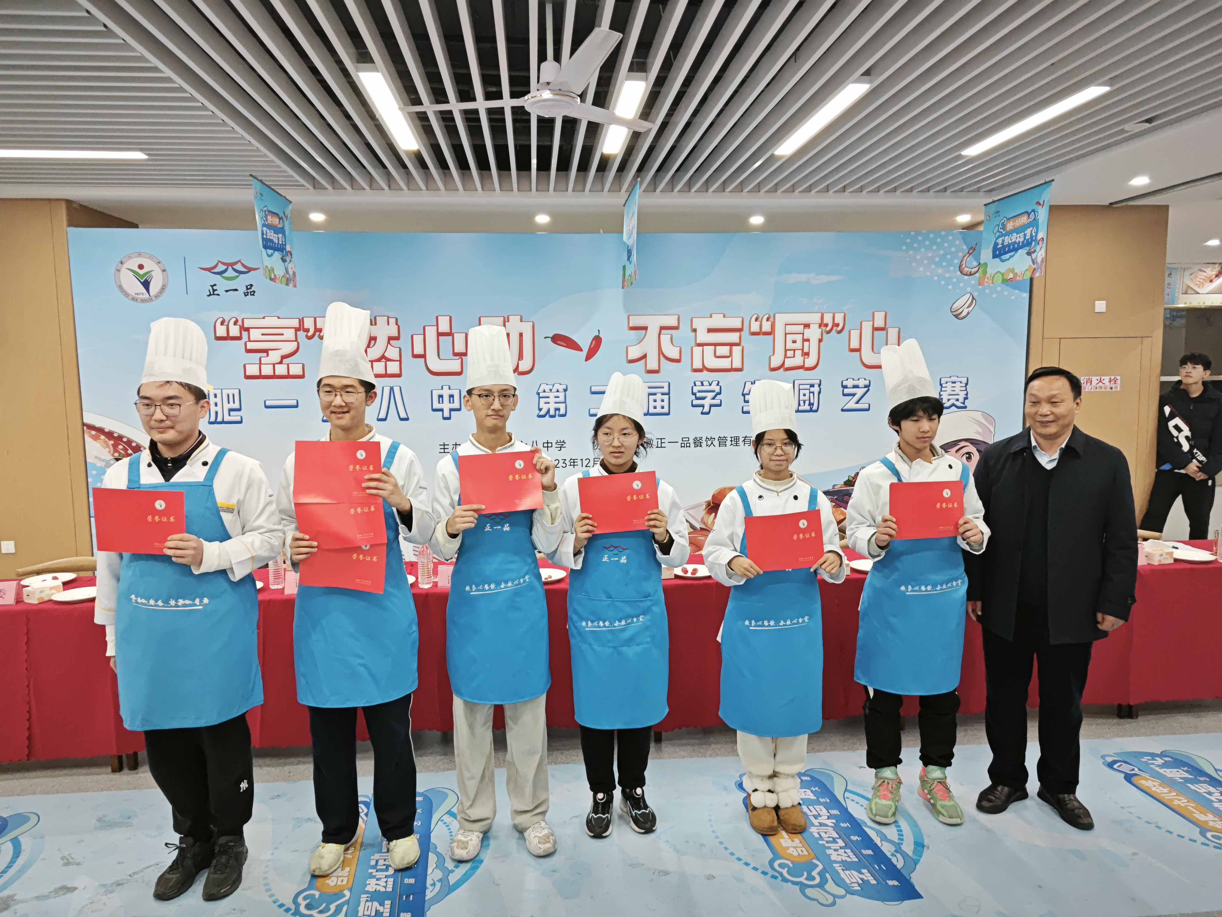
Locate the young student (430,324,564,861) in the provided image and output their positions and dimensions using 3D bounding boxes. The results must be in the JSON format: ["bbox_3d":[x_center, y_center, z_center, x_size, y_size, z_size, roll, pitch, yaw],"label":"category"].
[{"bbox_3d":[-0.403,0.483,2.918,0.500,1.900,0.380,-1,6,-6],"label":"young student"}]

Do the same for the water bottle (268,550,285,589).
[{"bbox_3d":[-1.559,0.488,3.775,0.066,0.225,0.066,-1,6,-5],"label":"water bottle"}]

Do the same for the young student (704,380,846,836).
[{"bbox_3d":[0.630,0.563,3.062,0.540,1.690,0.380,0,6,6],"label":"young student"}]

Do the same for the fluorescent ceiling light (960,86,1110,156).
[{"bbox_3d":[2.238,-1.817,4.376,0.100,0.050,1.200,-1,6,-5],"label":"fluorescent ceiling light"}]

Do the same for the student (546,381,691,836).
[{"bbox_3d":[0.037,0.547,3.053,0.516,1.727,0.420,-1,6,1],"label":"student"}]

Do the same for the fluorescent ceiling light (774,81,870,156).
[{"bbox_3d":[1.061,-1.751,4.209,0.092,0.045,1.200,-1,6,-5],"label":"fluorescent ceiling light"}]

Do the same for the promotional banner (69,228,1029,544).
[{"bbox_3d":[-0.234,-0.380,6.251,7.235,2.723,0.060,-1,6,-5],"label":"promotional banner"}]

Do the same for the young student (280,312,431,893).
[{"bbox_3d":[-0.892,0.457,2.832,0.530,1.980,0.400,-1,6,-5],"label":"young student"}]

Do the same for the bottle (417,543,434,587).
[{"bbox_3d":[-0.866,0.477,3.807,0.066,0.230,0.066,-1,6,-5],"label":"bottle"}]

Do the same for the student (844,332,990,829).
[{"bbox_3d":[1.157,0.474,3.087,0.519,1.840,0.420,-1,6,-1],"label":"student"}]

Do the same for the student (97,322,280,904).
[{"bbox_3d":[-1.403,0.504,2.722,0.580,1.920,0.400,0,6,1],"label":"student"}]

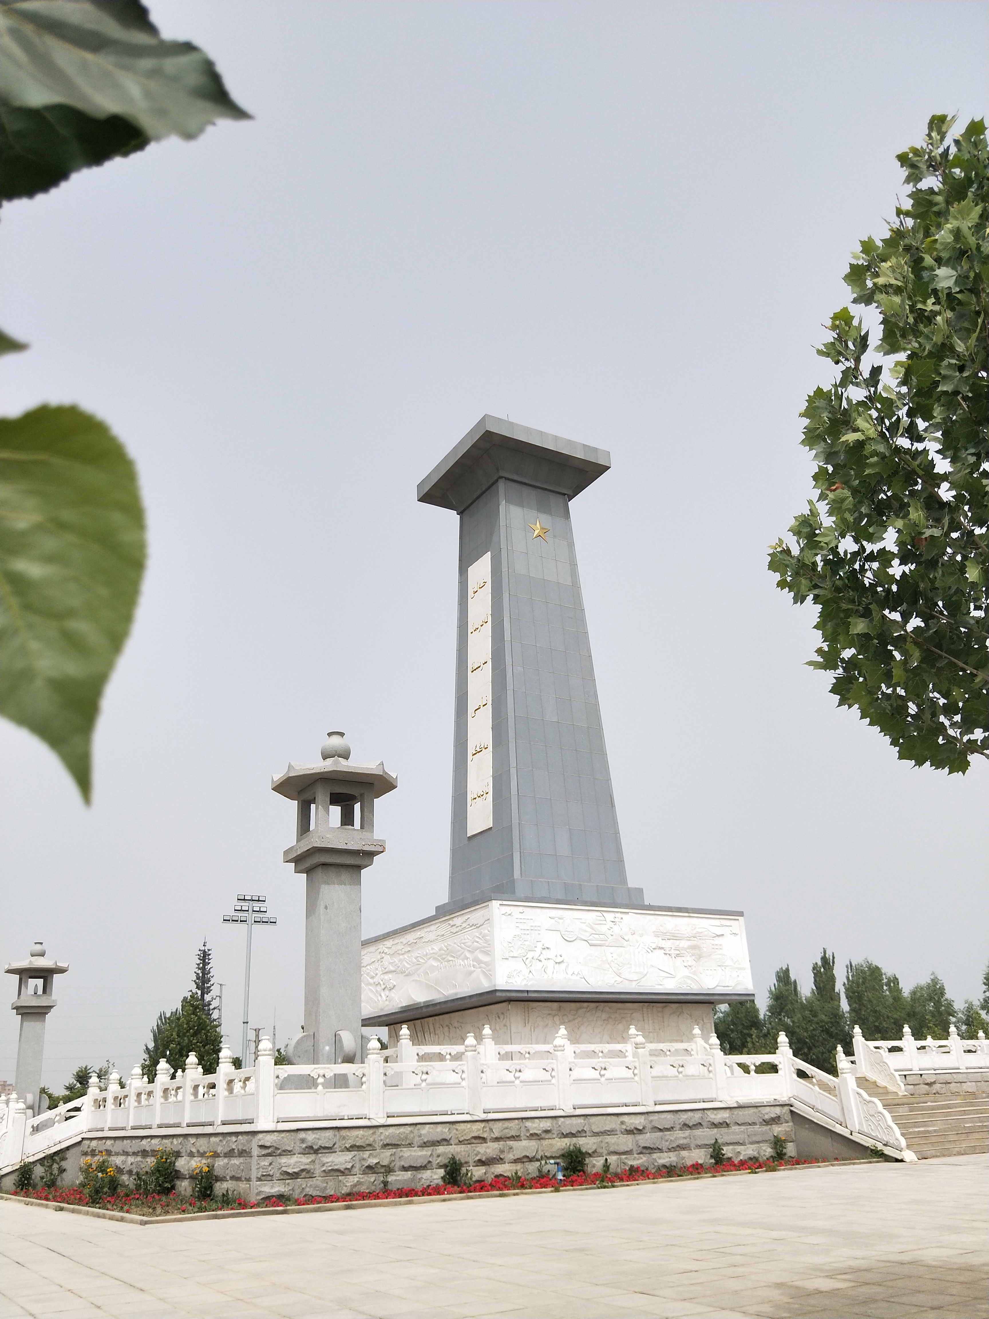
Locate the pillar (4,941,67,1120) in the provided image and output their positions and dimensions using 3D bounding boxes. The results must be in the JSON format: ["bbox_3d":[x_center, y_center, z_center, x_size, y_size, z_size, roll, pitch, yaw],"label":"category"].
[{"bbox_3d":[-20.947,17.398,44.014,2.700,8.366,2.700,11,-28,-29],"label":"pillar"}]

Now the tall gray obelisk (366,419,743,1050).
[{"bbox_3d":[1.531,3.471,43.034,11.584,28.851,11.584,11,-28,-29],"label":"tall gray obelisk"}]

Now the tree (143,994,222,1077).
[{"bbox_3d":[-18.492,24.345,56.721,4.700,8.403,4.700,11,-28,-29],"label":"tree"}]

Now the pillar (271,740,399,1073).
[{"bbox_3d":[-3.505,5.537,21.021,2.700,8.401,2.700,11,-28,-29],"label":"pillar"}]

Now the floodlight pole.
[{"bbox_3d":[-18.197,26.093,70.537,4.200,17.264,0.800,11,-28,-29],"label":"floodlight pole"}]

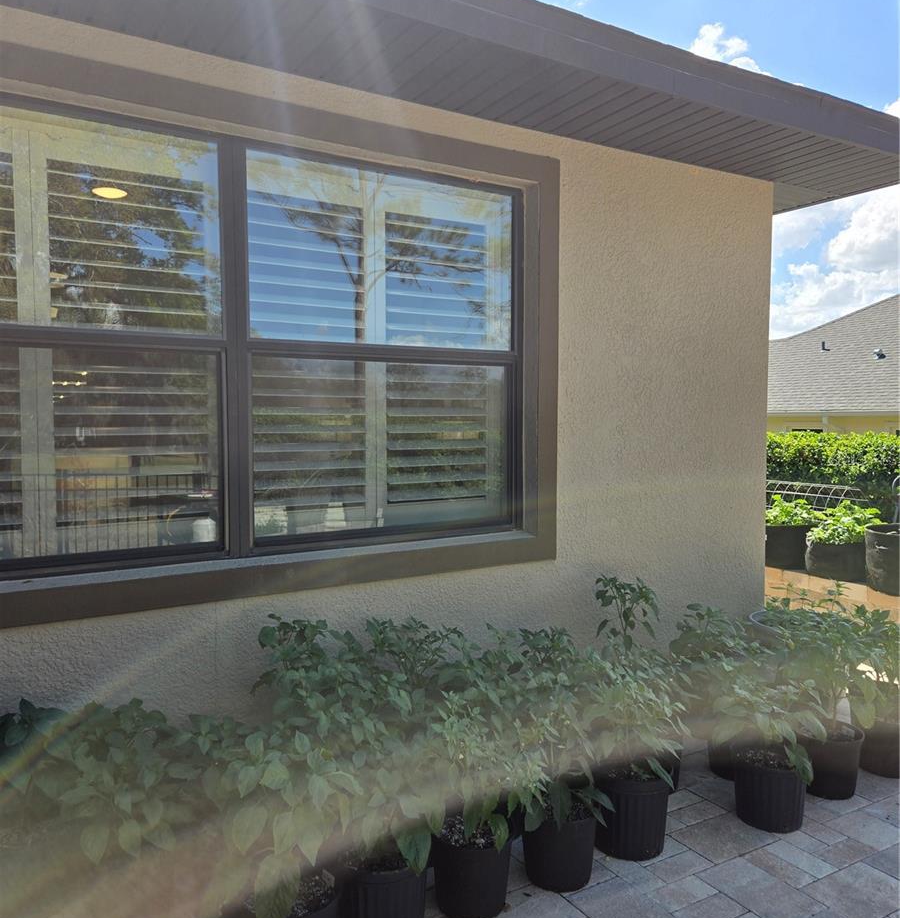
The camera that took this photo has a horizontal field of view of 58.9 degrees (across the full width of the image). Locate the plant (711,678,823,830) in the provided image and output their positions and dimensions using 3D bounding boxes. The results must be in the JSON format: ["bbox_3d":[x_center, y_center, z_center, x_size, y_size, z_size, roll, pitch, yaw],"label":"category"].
[{"bbox_3d":[1.115,1.012,2.797,0.370,0.508,0.370,-2,4,-31],"label":"plant"}]

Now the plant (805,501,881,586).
[{"bbox_3d":[2.725,0.547,5.515,0.500,0.509,0.500,-2,4,-31],"label":"plant"}]

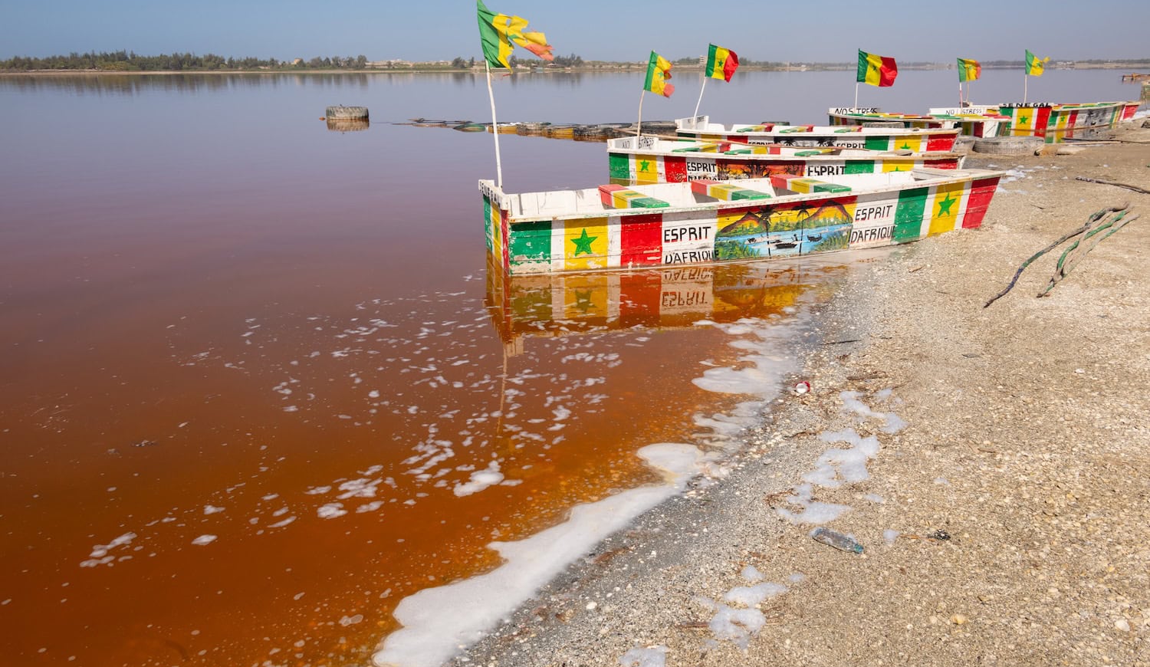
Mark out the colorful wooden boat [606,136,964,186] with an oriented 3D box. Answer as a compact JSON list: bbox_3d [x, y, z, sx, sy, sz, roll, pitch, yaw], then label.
[{"bbox_3d":[3.145,-2.589,12.821,5.136,0.710,1.250,7,19,19],"label":"colorful wooden boat"}]

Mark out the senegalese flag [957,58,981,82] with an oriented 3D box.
[{"bbox_3d":[9.305,-6.235,19.634,0.620,0.540,0.180,-9,20,-18],"label":"senegalese flag"}]

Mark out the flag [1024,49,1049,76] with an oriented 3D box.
[{"bbox_3d":[11.209,-6.575,20.155,0.650,0.570,0.180,-6,19,-19],"label":"flag"}]

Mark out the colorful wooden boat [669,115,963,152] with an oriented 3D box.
[{"bbox_3d":[4.765,-3.815,16.550,5.237,0.770,1.250,6,19,17],"label":"colorful wooden boat"}]

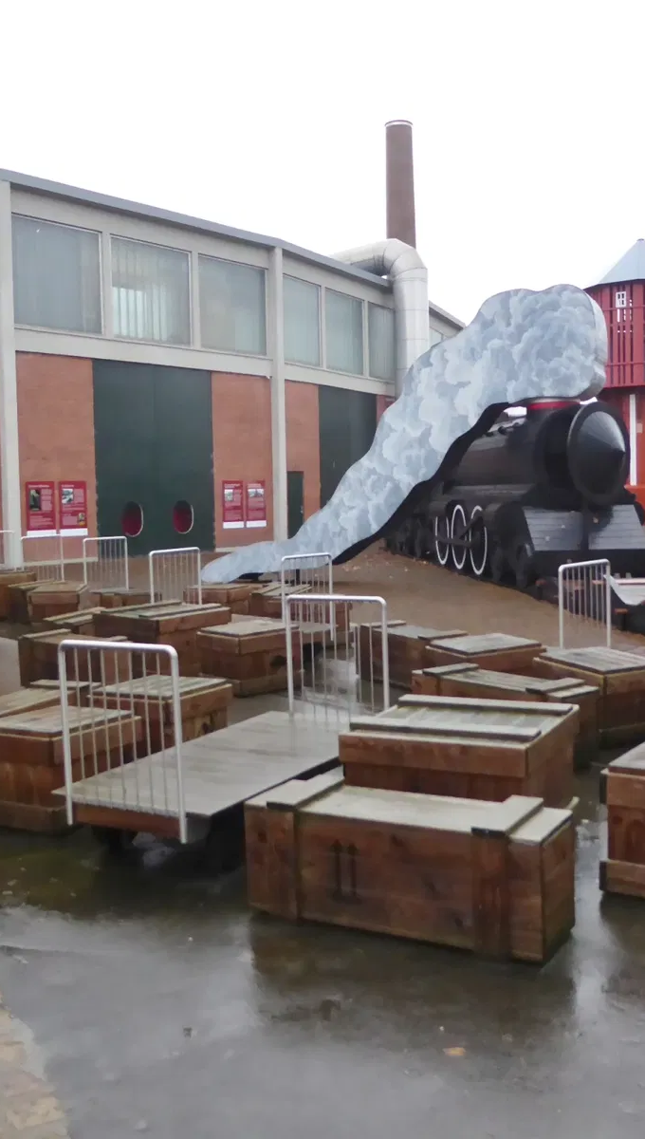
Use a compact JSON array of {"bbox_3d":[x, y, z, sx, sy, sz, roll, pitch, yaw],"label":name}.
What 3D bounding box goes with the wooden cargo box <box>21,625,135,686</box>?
[{"bbox_3d":[-2.070,0.802,9.261,1.146,0.431,0.381,2,5,40],"label":"wooden cargo box"}]

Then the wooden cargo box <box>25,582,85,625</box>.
[{"bbox_3d":[-3.104,0.484,12.921,0.558,0.473,0.744,-2,4,-6],"label":"wooden cargo box"}]

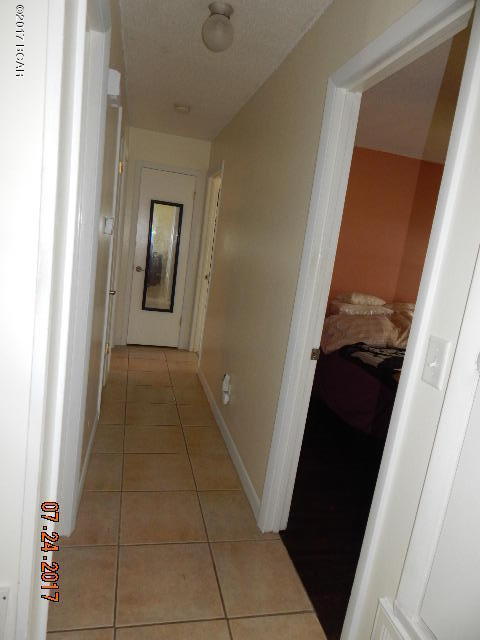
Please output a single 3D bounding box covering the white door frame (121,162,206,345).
[{"bbox_3d":[-0.910,-0.698,4.783,0.770,2.100,0.110,5,10,-15],"label":"white door frame"}]

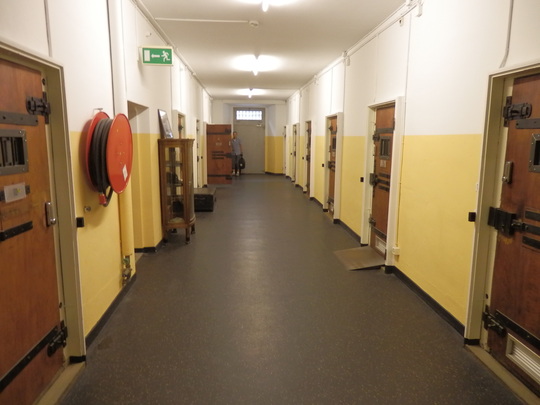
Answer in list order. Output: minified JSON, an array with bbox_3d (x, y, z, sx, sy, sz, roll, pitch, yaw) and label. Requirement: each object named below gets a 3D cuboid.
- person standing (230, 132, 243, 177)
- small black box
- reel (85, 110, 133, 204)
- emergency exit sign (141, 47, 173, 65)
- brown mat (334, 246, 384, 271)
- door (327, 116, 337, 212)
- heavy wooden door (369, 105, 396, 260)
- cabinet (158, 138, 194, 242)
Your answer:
[{"bbox_3d":[-1.328,-1.911,15.494,0.500,1.750,0.320,0,10,-4],"label":"person standing"},{"bbox_3d":[-1.498,-0.064,8.777,0.540,0.355,1.000,0,10,-4],"label":"small black box"},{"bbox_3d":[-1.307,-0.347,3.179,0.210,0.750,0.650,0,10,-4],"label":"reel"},{"bbox_3d":[-1.362,-1.770,4.712,0.380,0.205,0.070,0,10,-4],"label":"emergency exit sign"},{"bbox_3d":[1.169,0.720,5.084,0.520,0.080,0.780,0,10,-4],"label":"brown mat"},{"bbox_3d":[1.324,-0.699,7.732,0.090,1.960,0.840,0,10,-4],"label":"door"},{"bbox_3d":[1.521,-0.266,5.136,0.090,1.960,0.840,0,10,-4],"label":"heavy wooden door"},{"bbox_3d":[-1.385,-0.197,6.047,0.460,1.540,0.680,0,10,-4],"label":"cabinet"}]

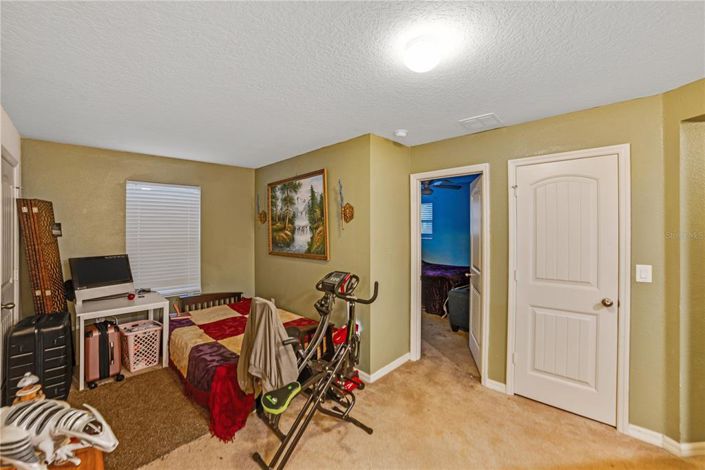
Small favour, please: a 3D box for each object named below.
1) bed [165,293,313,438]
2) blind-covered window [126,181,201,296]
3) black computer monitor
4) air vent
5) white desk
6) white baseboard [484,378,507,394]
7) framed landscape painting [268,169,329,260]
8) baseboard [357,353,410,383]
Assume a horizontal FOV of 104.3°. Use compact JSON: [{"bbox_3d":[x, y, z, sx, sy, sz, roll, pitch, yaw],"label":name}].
[{"bbox_3d":[-1.180,1.157,2.900,1.100,0.550,1.720,-1,1,-43],"label":"bed"},{"bbox_3d":[-2.445,0.073,3.600,0.800,1.480,0.070,-1,1,-39],"label":"blind-covered window"},{"bbox_3d":[-2.715,0.405,2.985,0.080,0.340,0.500,-18,-9,34],"label":"black computer monitor"},{"bbox_3d":[1.141,-0.990,2.435,0.285,0.030,0.290,1,1,38],"label":"air vent"},{"bbox_3d":[-2.470,1.079,2.975,0.710,0.705,0.570,-1,1,-41],"label":"white desk"},{"bbox_3d":[1.333,1.399,2.530,0.160,0.082,0.020,1,1,39],"label":"white baseboard"},{"bbox_3d":[-0.750,-0.223,3.510,1.250,1.020,0.050,1,1,44],"label":"framed landscape painting"},{"bbox_3d":[0.425,1.392,2.895,0.700,0.084,0.030,-1,1,-45],"label":"baseboard"}]

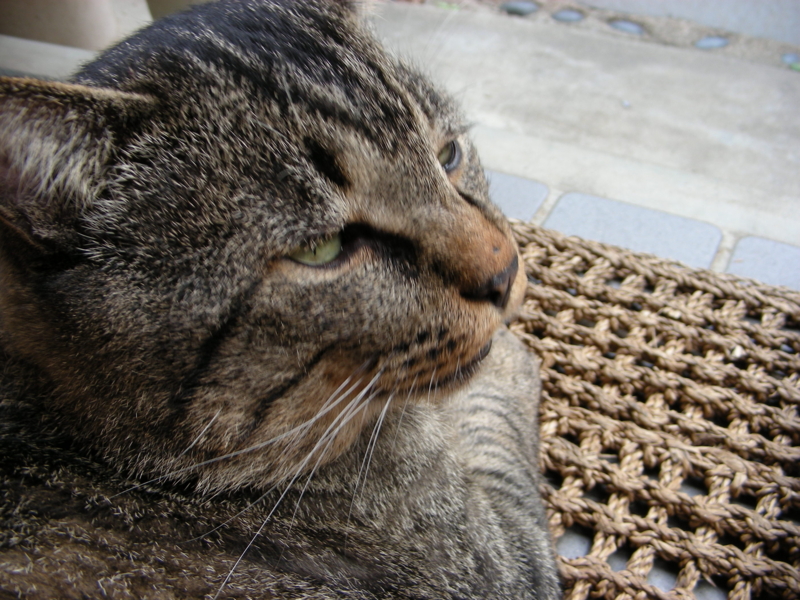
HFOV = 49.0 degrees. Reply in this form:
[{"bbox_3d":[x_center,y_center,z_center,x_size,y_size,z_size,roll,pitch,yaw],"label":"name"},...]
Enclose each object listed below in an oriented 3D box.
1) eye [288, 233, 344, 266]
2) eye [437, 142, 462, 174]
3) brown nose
[{"bbox_3d":[-0.020,-0.012,0.207,0.015,0.008,0.005,-32,29,-26],"label":"eye"},{"bbox_3d":[0.013,-0.038,0.234,0.006,0.009,0.014,-4,29,27],"label":"eye"},{"bbox_3d":[0.021,-0.004,0.209,0.009,0.011,0.017,5,34,40],"label":"brown nose"}]

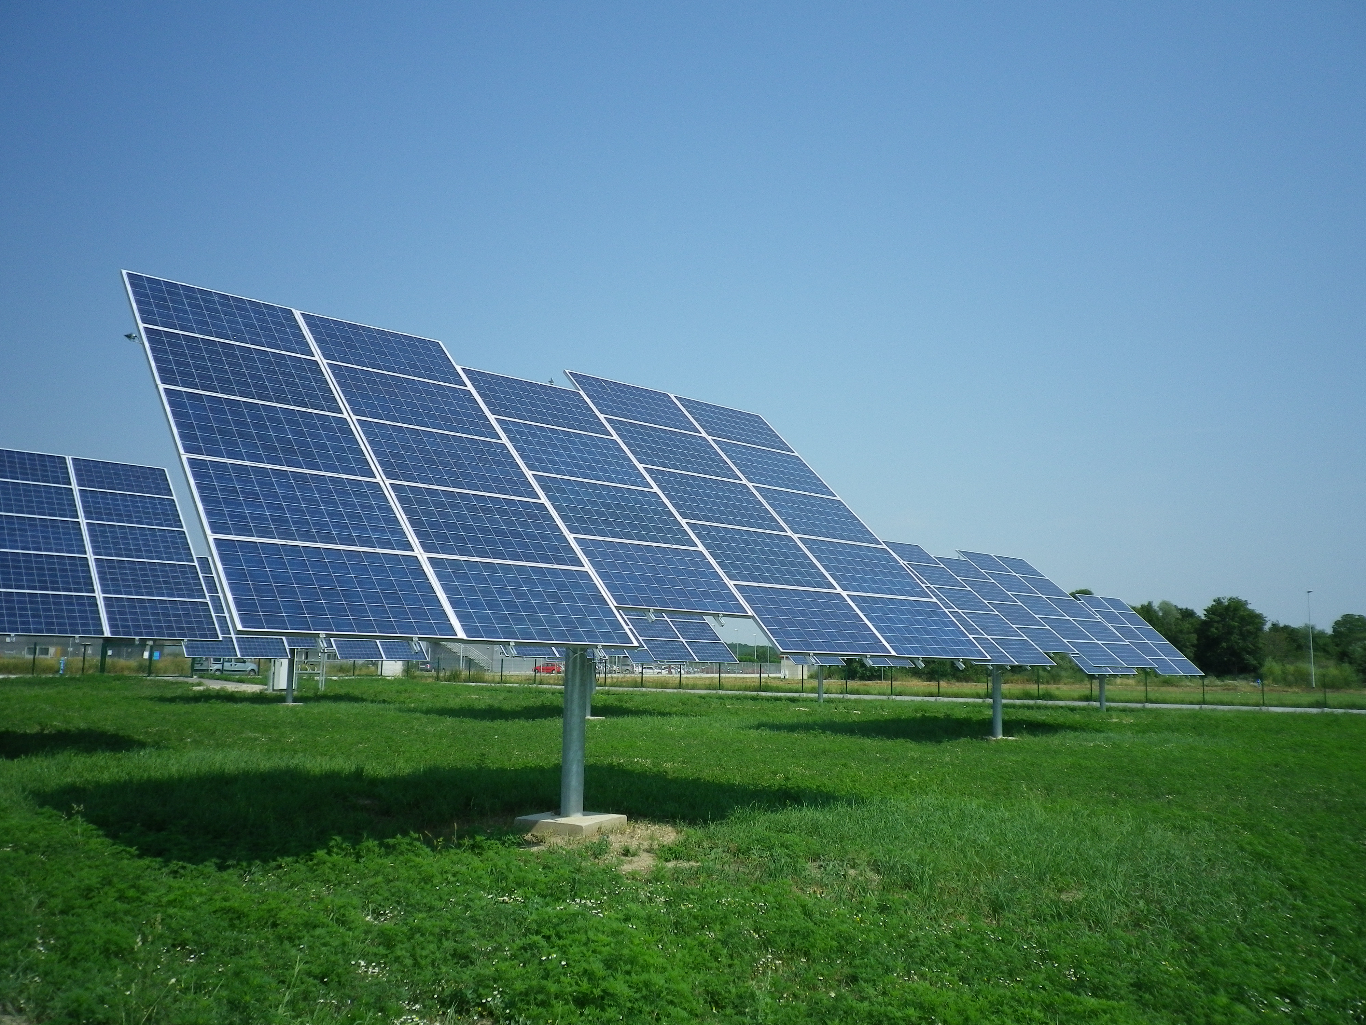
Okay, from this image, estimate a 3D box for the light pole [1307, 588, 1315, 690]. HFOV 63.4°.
[{"bbox_3d":[77.392,15.723,136.000,0.550,12.020,0.350,1,-8,0],"label":"light pole"}]

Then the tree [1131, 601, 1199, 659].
[{"bbox_3d":[68.745,18.312,158.000,9.766,11.750,9.500,-2,-9,23],"label":"tree"}]

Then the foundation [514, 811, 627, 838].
[{"bbox_3d":[-1.107,3.068,10.945,0.820,0.140,0.830,-3,-9,28],"label":"foundation"}]

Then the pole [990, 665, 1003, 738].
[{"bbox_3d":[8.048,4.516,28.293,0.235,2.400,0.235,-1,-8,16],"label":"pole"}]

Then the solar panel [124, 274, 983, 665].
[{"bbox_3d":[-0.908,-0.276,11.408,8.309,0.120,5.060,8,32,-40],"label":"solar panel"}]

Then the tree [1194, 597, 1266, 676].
[{"bbox_3d":[75.237,17.470,152.000,9.689,11.597,9.500,-3,-9,26],"label":"tree"}]

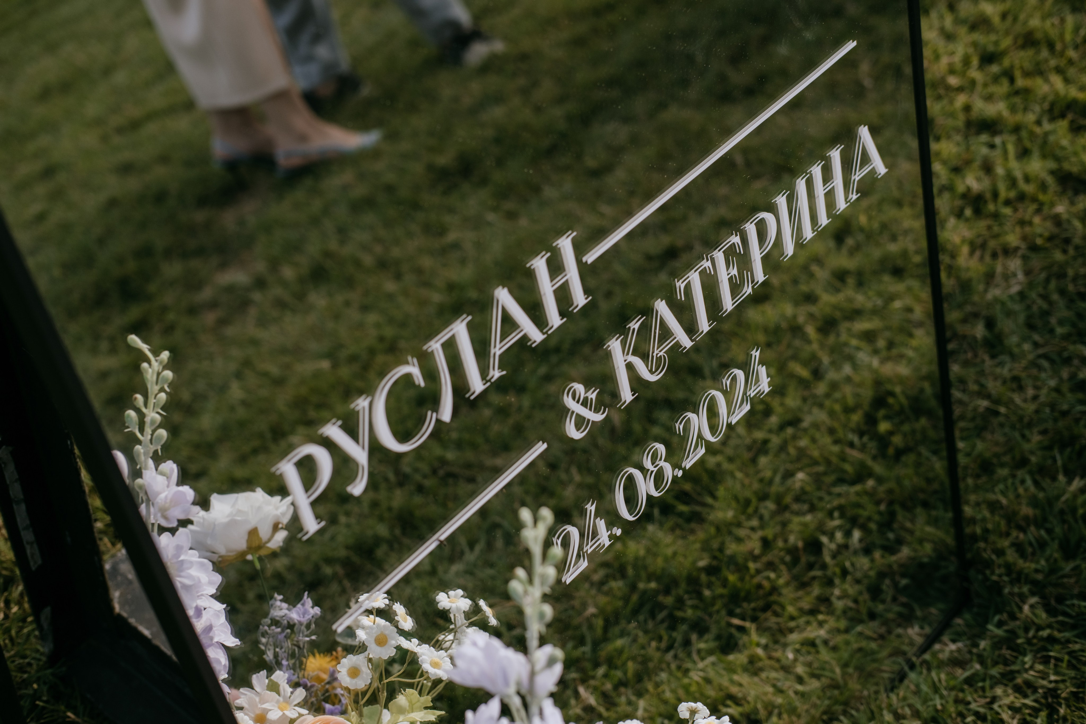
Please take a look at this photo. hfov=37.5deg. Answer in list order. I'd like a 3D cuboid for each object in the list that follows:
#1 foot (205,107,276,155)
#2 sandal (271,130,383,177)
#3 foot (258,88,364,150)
[{"bbox_3d":[-0.651,-0.546,3.618,0.225,0.115,0.090,-23,31,-10],"label":"foot"},{"bbox_3d":[-0.485,-0.493,3.515,0.250,0.080,0.085,-23,31,-10],"label":"sandal"},{"bbox_3d":[-0.501,-0.527,3.493,0.225,0.130,0.090,-23,31,-10],"label":"foot"}]

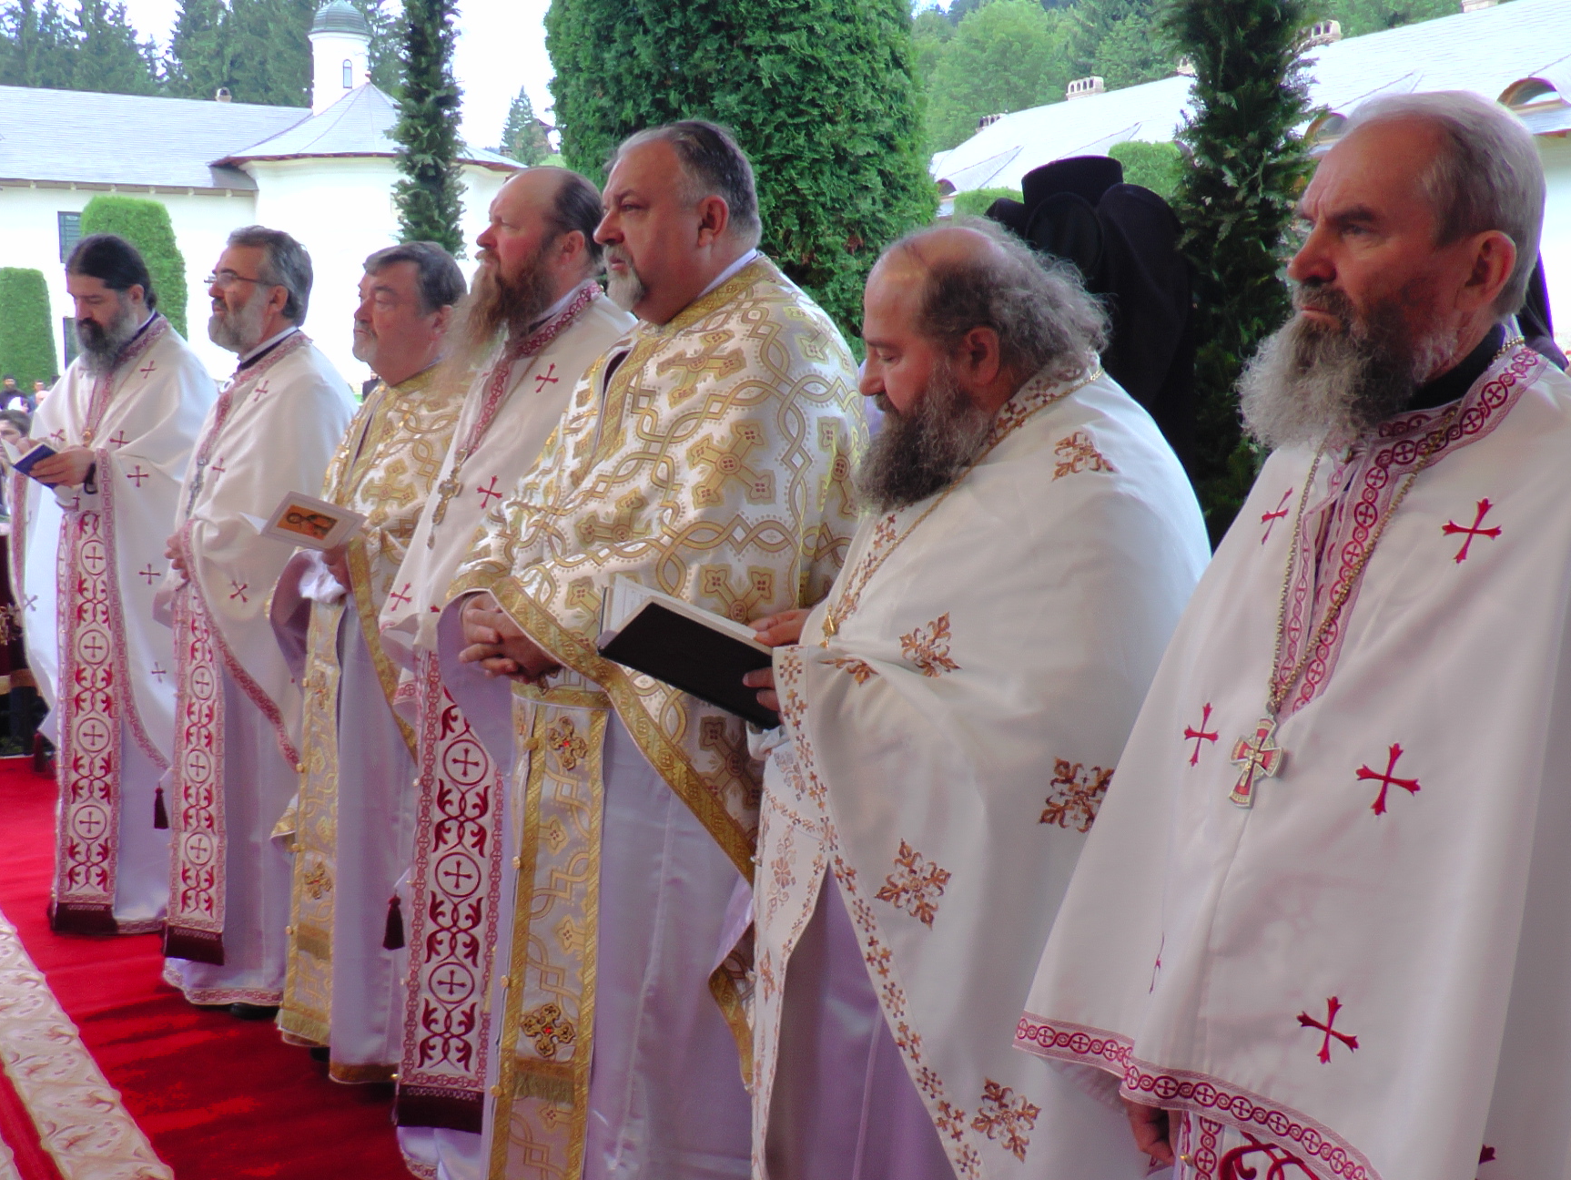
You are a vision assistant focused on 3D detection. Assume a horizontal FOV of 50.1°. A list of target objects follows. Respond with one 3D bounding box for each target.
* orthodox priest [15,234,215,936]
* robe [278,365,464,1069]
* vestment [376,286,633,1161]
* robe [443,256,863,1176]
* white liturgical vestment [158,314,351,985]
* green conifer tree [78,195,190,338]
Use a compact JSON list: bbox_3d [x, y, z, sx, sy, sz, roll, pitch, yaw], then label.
[{"bbox_3d":[-1.751,0.046,4.424,0.600,1.540,0.440,6,10,30],"label":"orthodox priest"},{"bbox_3d":[-0.828,0.233,3.480,0.570,1.440,0.460,8,12,41],"label":"robe"},{"bbox_3d":[-0.483,0.245,3.097,0.600,1.580,0.500,8,12,41],"label":"vestment"},{"bbox_3d":[-0.202,0.305,2.701,0.580,1.590,0.740,-8,13,-44],"label":"robe"},{"bbox_3d":[-1.181,0.072,3.779,0.550,1.740,0.420,8,12,39],"label":"white liturgical vestment"},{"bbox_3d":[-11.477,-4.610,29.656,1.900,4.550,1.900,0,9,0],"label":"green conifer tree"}]

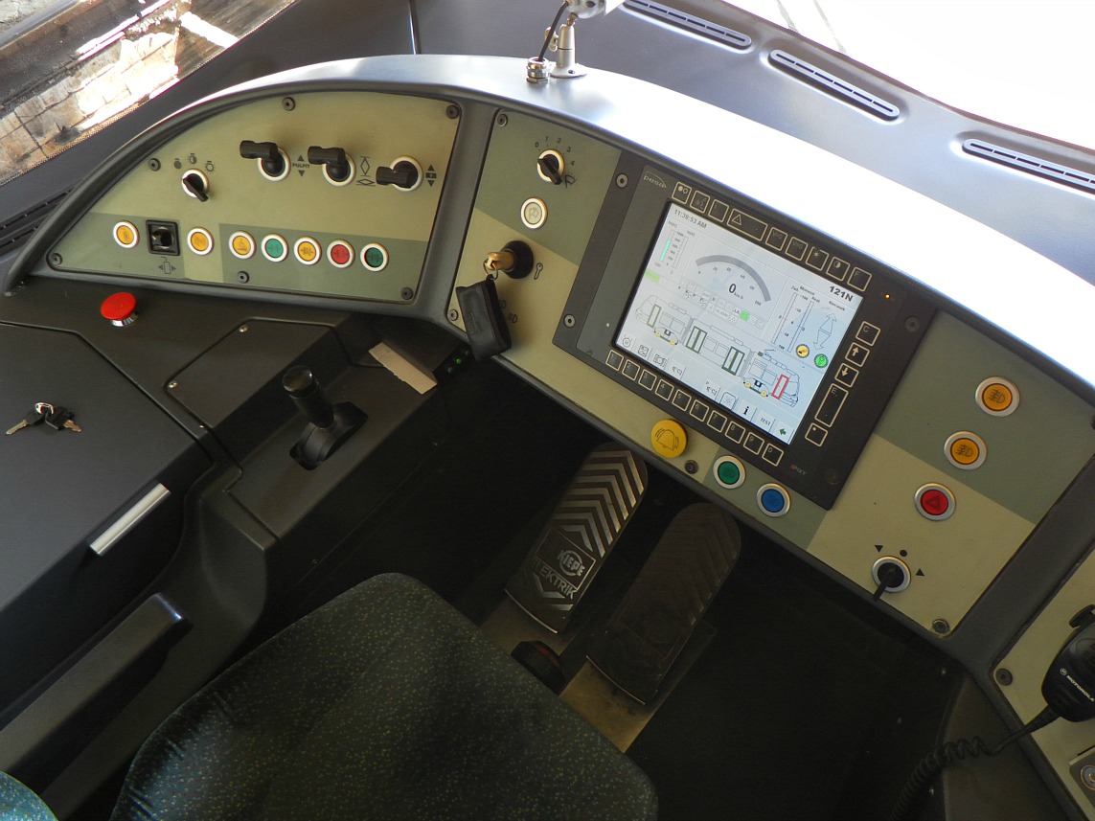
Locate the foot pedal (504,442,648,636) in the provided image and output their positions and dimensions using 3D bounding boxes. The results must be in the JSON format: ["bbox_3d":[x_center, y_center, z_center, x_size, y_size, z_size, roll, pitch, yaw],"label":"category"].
[{"bbox_3d":[0.060,0.199,1.336,0.117,0.035,0.304,33,89,26],"label":"foot pedal"}]

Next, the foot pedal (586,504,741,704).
[{"bbox_3d":[0.188,0.286,1.260,0.116,0.035,0.300,33,89,26],"label":"foot pedal"}]

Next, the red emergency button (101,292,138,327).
[{"bbox_3d":[-0.534,-0.124,1.026,0.042,0.029,0.042,-3,54,5],"label":"red emergency button"}]

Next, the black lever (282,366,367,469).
[{"bbox_3d":[-0.270,-0.004,0.947,0.042,0.119,0.097,33,64,26],"label":"black lever"}]

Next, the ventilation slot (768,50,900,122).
[{"bbox_3d":[0.366,-0.418,1.063,0.031,0.015,0.198,-38,59,-19],"label":"ventilation slot"}]

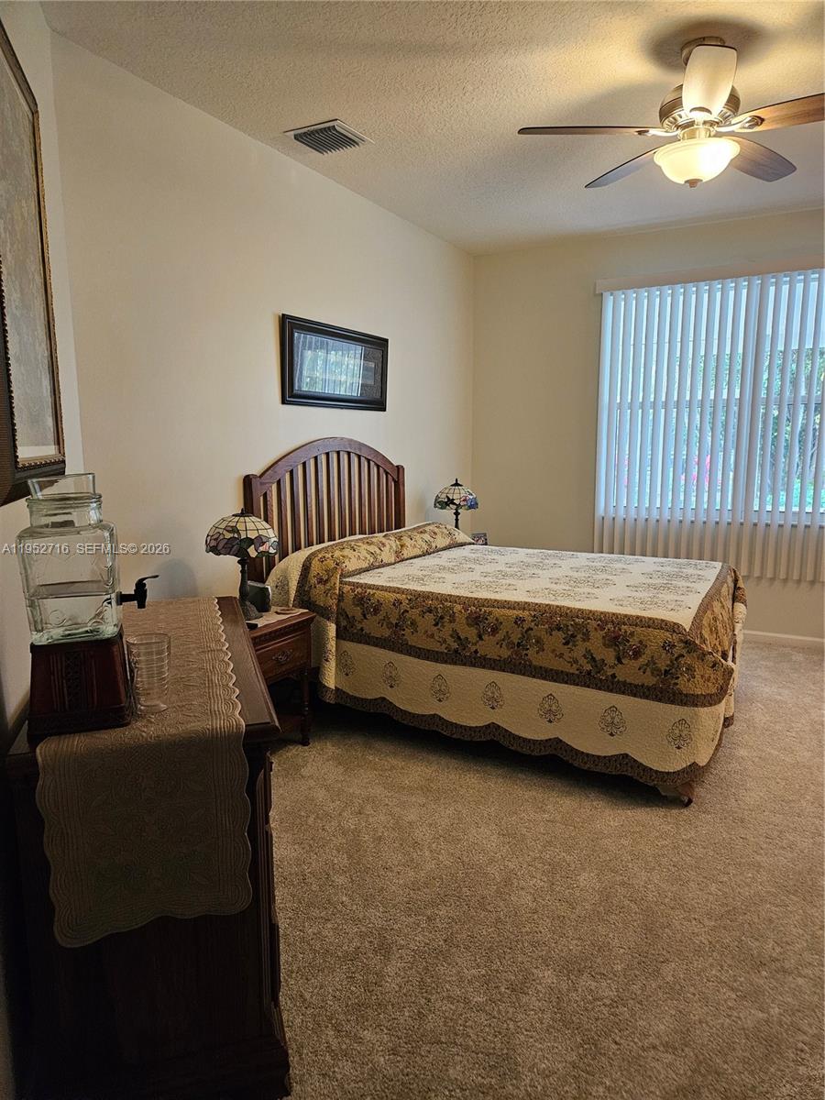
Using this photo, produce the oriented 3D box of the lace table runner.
[{"bbox_3d":[-0.700,0.470,2.024,0.390,0.390,1.330,-3,9,-17],"label":"lace table runner"}]

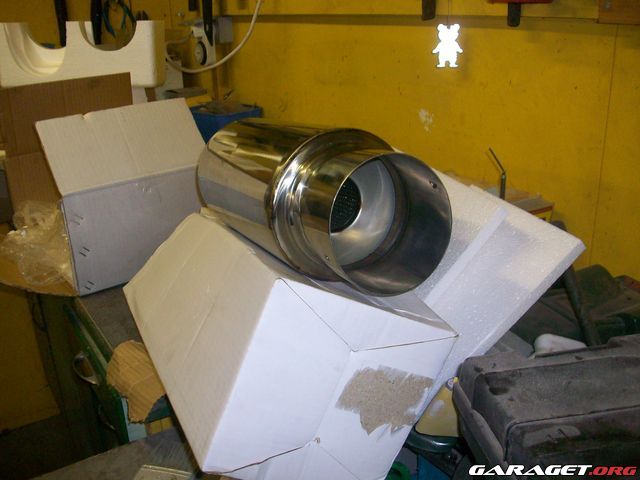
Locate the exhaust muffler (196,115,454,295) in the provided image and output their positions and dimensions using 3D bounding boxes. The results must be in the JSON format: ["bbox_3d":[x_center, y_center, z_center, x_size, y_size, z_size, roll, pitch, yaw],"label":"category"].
[{"bbox_3d":[-0.023,-0.051,0.694,0.150,0.150,0.405,-6,14,-23],"label":"exhaust muffler"}]

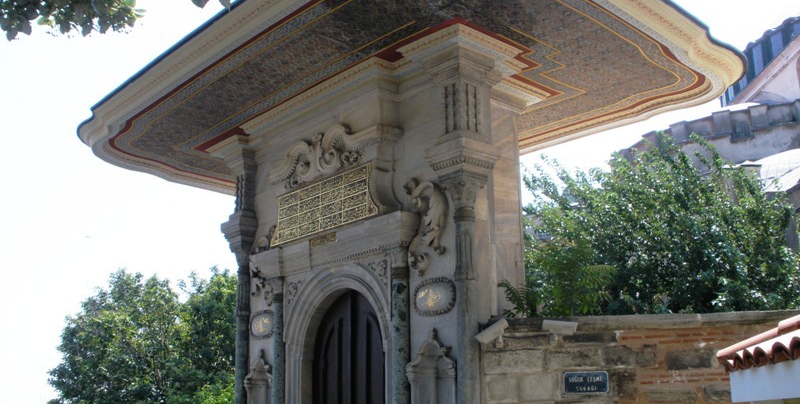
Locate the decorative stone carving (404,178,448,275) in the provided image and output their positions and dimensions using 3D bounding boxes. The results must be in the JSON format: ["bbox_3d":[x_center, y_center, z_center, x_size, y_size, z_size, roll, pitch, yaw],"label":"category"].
[{"bbox_3d":[0.325,0.275,9.986,0.220,1.130,0.660,11,-18,-39],"label":"decorative stone carving"}]

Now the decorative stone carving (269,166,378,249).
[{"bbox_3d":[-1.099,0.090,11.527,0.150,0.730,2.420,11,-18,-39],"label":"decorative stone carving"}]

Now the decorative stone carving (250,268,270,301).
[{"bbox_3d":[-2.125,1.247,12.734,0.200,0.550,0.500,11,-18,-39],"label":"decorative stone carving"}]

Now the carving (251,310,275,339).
[{"bbox_3d":[-2.089,1.862,12.642,0.080,0.450,0.700,11,-18,-39],"label":"carving"}]

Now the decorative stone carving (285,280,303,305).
[{"bbox_3d":[-1.521,1.311,12.053,0.070,0.360,0.420,11,-18,-39],"label":"decorative stone carving"}]

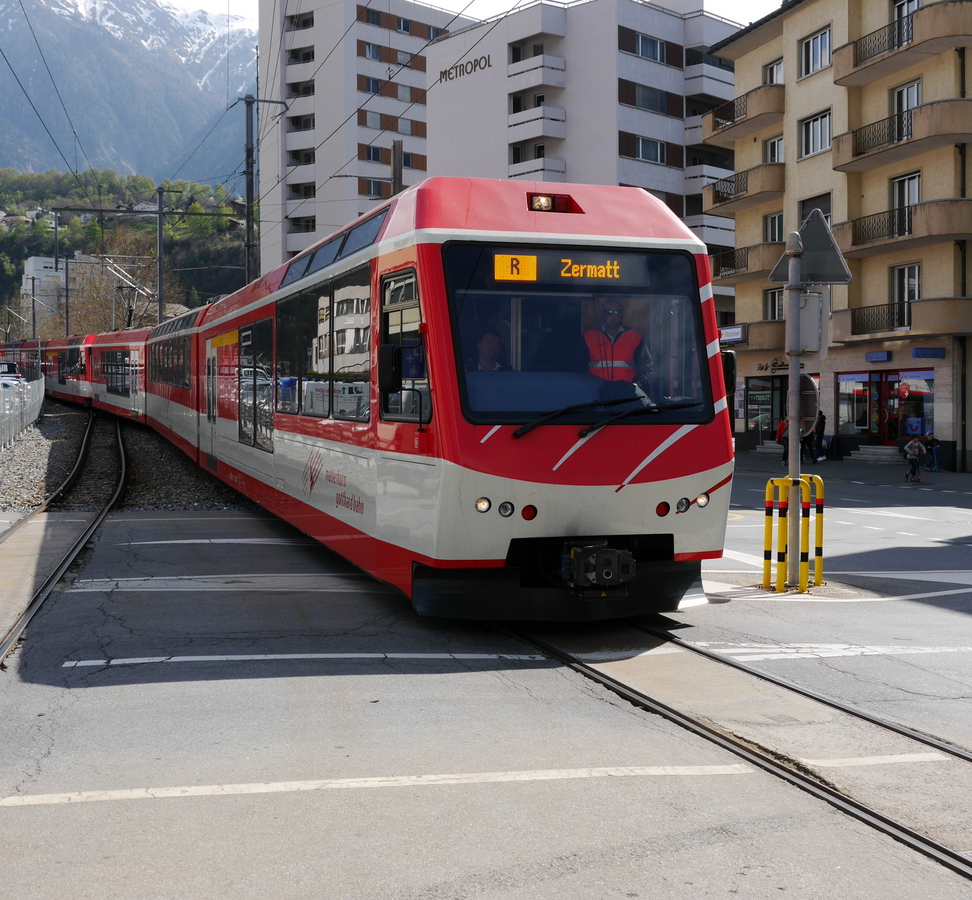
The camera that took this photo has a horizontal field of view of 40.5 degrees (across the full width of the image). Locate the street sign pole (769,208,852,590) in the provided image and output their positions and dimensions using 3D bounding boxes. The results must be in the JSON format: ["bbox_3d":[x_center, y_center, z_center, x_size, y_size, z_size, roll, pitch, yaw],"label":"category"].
[{"bbox_3d":[3.090,-0.520,12.580,0.840,3.630,0.420,0,2,18],"label":"street sign pole"}]

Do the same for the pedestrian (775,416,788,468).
[{"bbox_3d":[9.570,-0.280,42.000,0.550,1.630,0.450,-2,2,-38],"label":"pedestrian"}]

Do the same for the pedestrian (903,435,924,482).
[{"bbox_3d":[10.670,0.210,32.800,0.550,1.180,0.500,-1,2,-36],"label":"pedestrian"}]

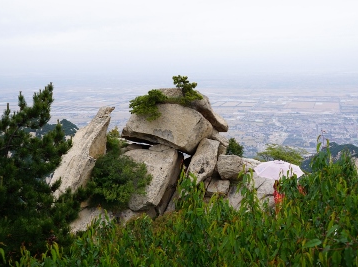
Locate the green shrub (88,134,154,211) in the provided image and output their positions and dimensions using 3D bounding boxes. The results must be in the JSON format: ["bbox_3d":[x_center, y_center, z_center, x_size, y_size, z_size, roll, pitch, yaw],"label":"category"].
[{"bbox_3d":[-1.510,1.015,11.000,1.600,1.750,1.350,0,9,0],"label":"green shrub"}]

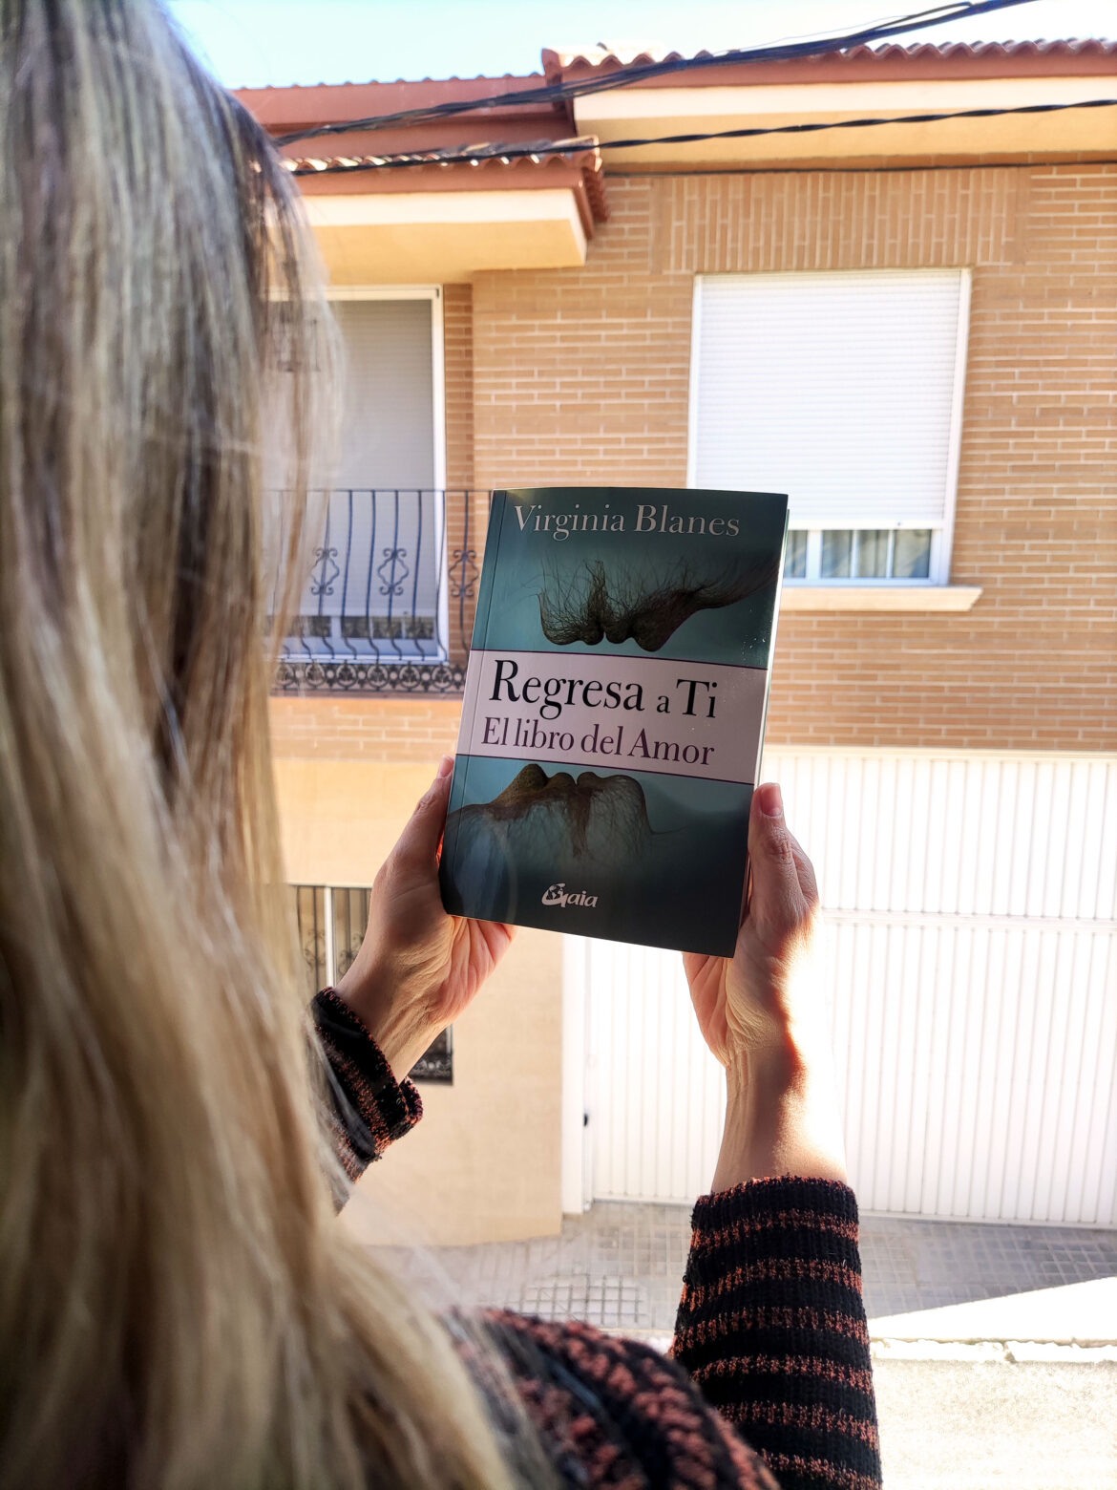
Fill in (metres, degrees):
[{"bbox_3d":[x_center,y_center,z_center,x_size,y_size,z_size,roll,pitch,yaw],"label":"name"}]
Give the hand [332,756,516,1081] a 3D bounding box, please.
[{"bbox_3d":[-0.055,0.079,0.538,0.082,0.155,0.075,29,-15,-10],"label":"hand"}]

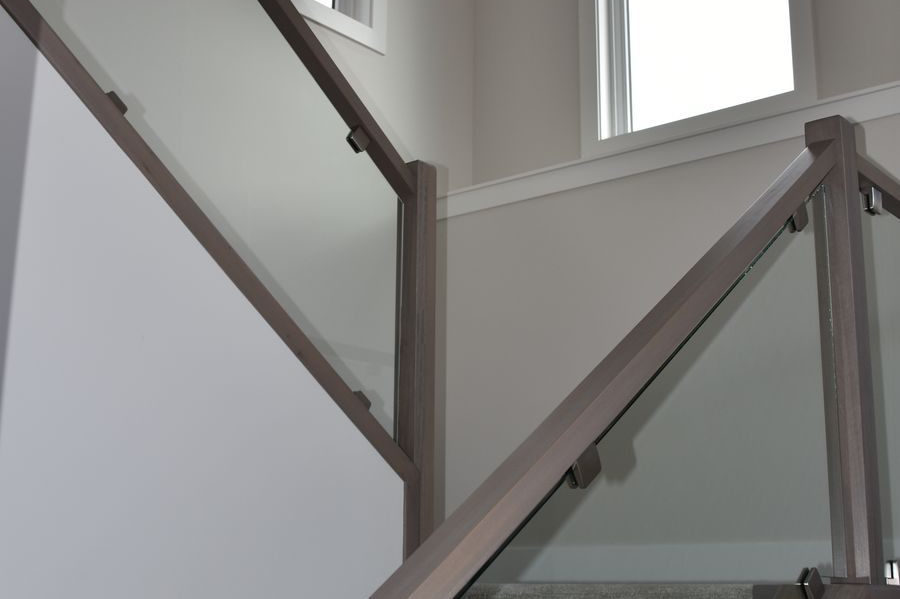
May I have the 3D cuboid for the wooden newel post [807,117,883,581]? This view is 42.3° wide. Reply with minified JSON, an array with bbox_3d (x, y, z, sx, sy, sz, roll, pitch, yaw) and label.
[{"bbox_3d":[0.857,0.096,2.526,0.081,1.007,0.081,-10,-16,39],"label":"wooden newel post"}]

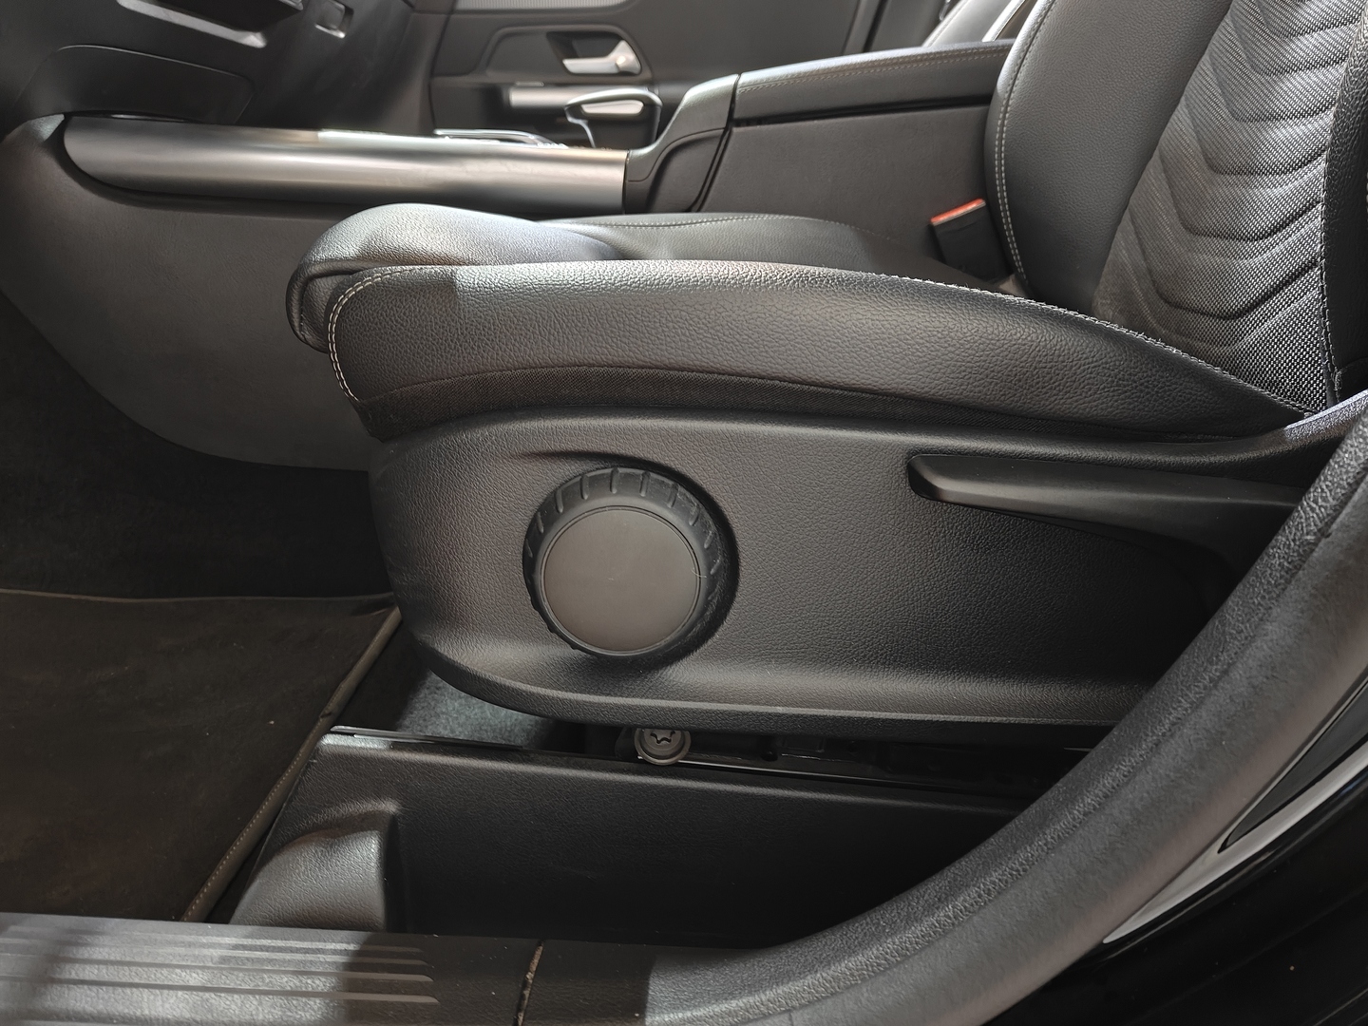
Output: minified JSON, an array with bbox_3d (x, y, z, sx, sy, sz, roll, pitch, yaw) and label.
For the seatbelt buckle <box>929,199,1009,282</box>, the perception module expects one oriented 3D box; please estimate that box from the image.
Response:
[{"bbox_3d":[0.227,-0.213,0.789,0.046,0.065,0.024,-20,22,12],"label":"seatbelt buckle"}]

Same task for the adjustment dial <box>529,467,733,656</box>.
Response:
[{"bbox_3d":[-0.025,0.025,0.411,0.086,0.086,0.024,0,18,0],"label":"adjustment dial"}]

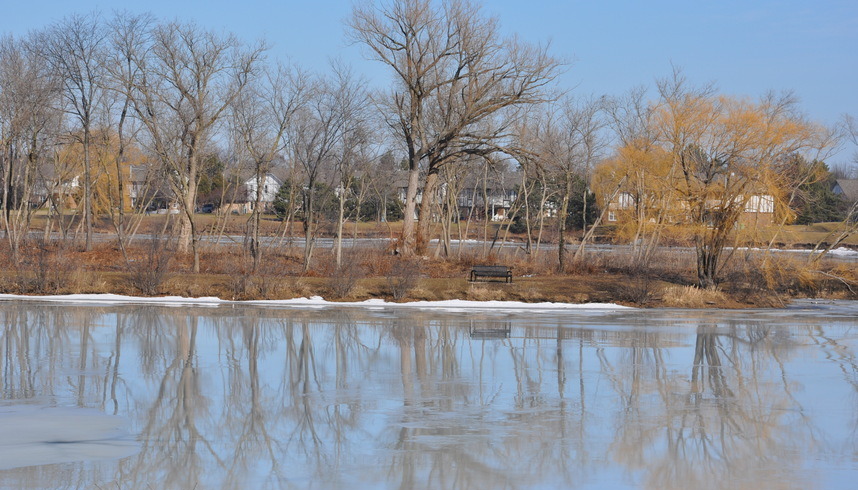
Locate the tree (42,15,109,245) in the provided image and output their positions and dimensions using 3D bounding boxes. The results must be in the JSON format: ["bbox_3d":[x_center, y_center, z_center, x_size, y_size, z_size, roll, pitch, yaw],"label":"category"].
[{"bbox_3d":[-20.343,-6.438,173.000,3.780,13.730,3.600,1,1,0],"label":"tree"}]

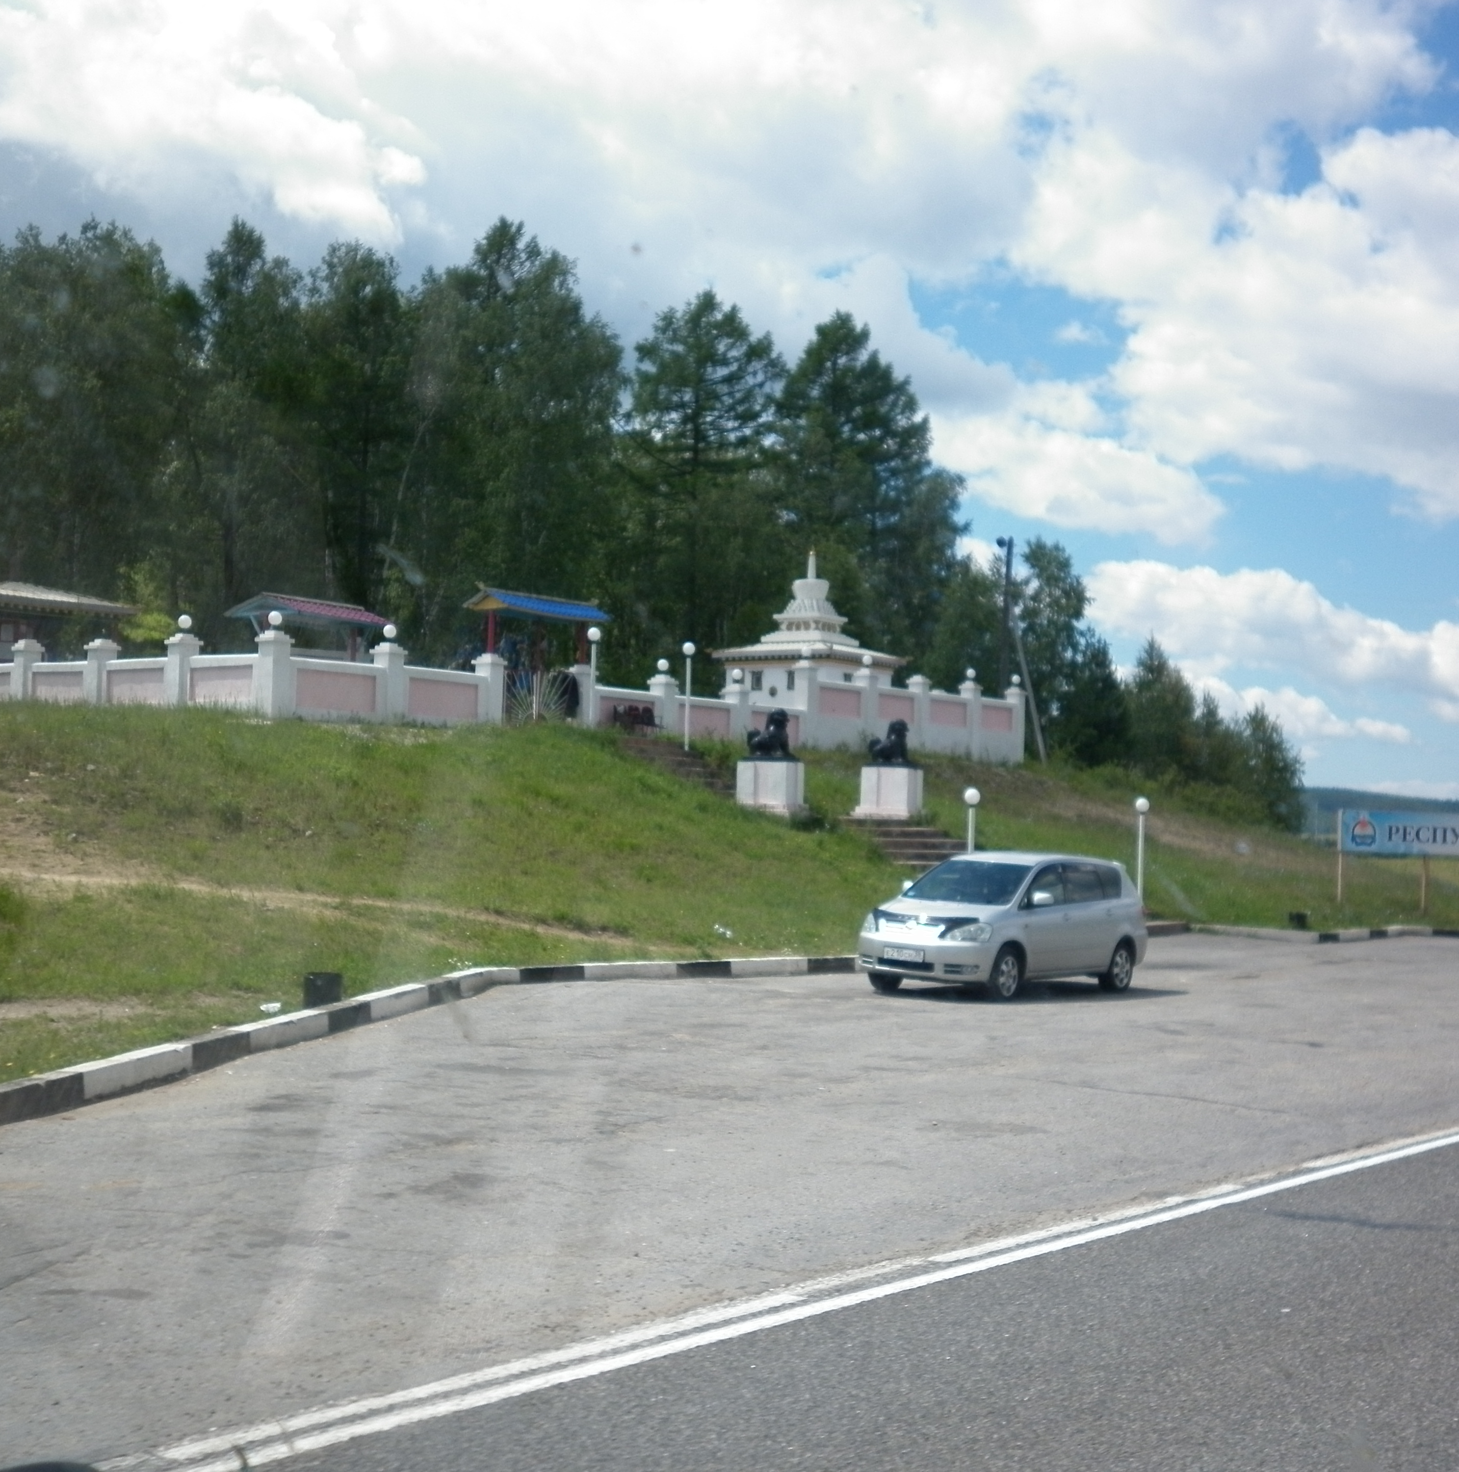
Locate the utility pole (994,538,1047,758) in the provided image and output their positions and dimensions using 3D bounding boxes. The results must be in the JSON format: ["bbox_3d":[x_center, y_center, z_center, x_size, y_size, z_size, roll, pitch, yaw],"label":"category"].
[{"bbox_3d":[9.344,-2.637,65.495,1.600,7.486,0.900,2,-2,0],"label":"utility pole"}]

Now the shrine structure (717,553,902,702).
[{"bbox_3d":[2.450,-2.609,61.138,4.400,5.754,4.400,1,-2,36],"label":"shrine structure"}]

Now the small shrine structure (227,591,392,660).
[{"bbox_3d":[-9.114,-1.596,44.150,2.350,2.756,2.750,0,-2,36],"label":"small shrine structure"}]

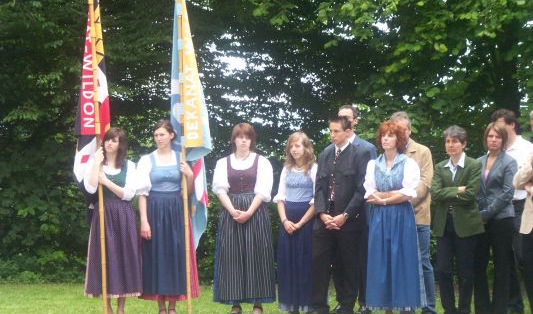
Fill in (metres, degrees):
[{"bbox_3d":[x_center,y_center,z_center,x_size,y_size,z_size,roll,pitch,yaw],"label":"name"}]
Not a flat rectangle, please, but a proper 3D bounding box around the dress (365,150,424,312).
[{"bbox_3d":[1.090,0.643,15.350,0.500,1.346,0.440,0,0,20],"label":"dress"}]

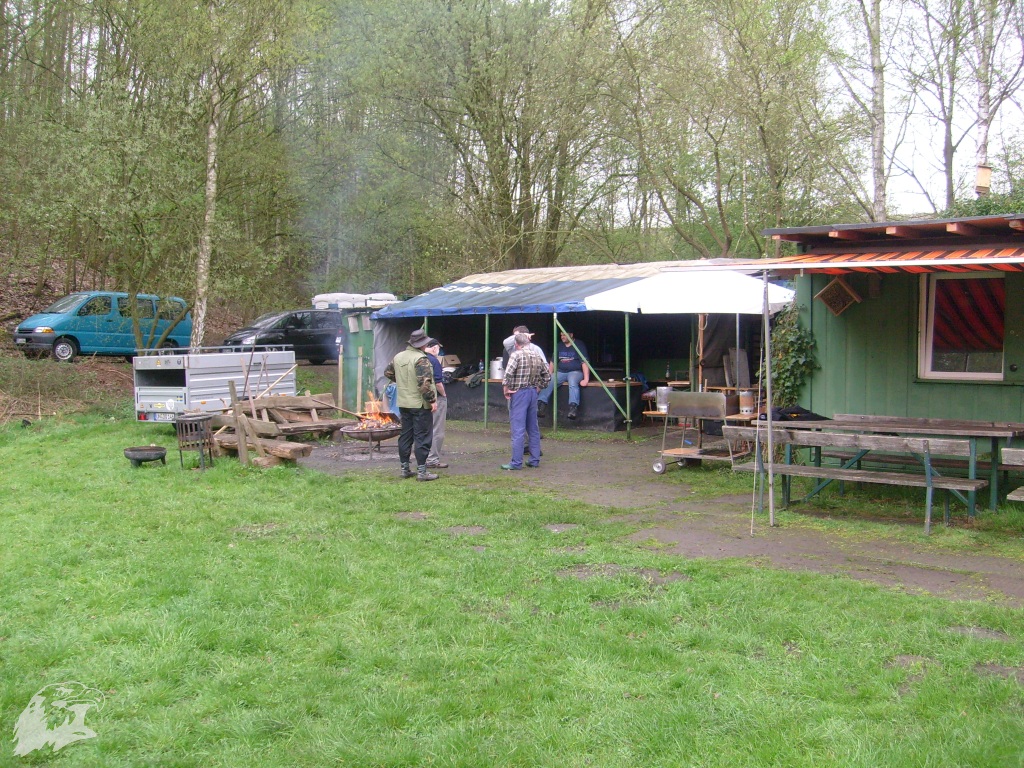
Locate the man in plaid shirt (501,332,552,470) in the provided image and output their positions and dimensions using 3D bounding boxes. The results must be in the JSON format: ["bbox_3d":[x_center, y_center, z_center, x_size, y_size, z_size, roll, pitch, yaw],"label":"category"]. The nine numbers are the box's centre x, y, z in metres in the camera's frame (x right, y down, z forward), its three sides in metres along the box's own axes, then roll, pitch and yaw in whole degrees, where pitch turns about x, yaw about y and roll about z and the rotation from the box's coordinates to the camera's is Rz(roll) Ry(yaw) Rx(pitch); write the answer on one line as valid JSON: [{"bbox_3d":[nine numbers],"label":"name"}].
[{"bbox_3d":[0.175,0.208,13.427,0.620,1.750,0.400,-2,3,-35],"label":"man in plaid shirt"}]

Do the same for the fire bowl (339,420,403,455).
[{"bbox_3d":[-1.974,0.798,14.758,0.930,0.440,0.930,0,3,0],"label":"fire bowl"}]

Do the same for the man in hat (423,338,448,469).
[{"bbox_3d":[-1.046,0.247,13.450,0.400,1.700,0.500,-2,3,-35],"label":"man in hat"}]

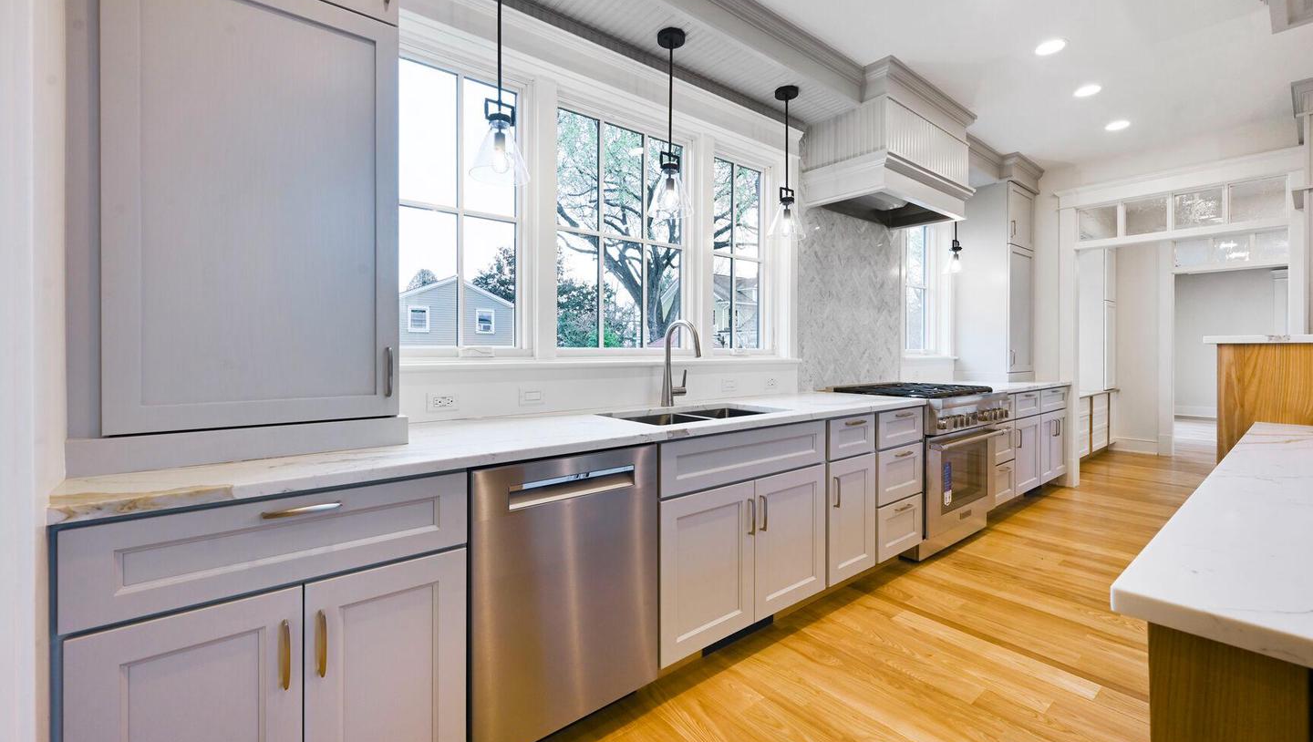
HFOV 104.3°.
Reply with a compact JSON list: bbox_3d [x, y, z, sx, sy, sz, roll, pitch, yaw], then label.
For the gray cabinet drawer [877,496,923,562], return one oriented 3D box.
[{"bbox_3d":[1.263,0.817,2.646,0.459,0.269,0.055,-2,3,-37],"label":"gray cabinet drawer"}]

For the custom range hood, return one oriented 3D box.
[{"bbox_3d":[1.535,-1.355,3.296,1.130,0.690,0.560,-1,1,-38],"label":"custom range hood"}]

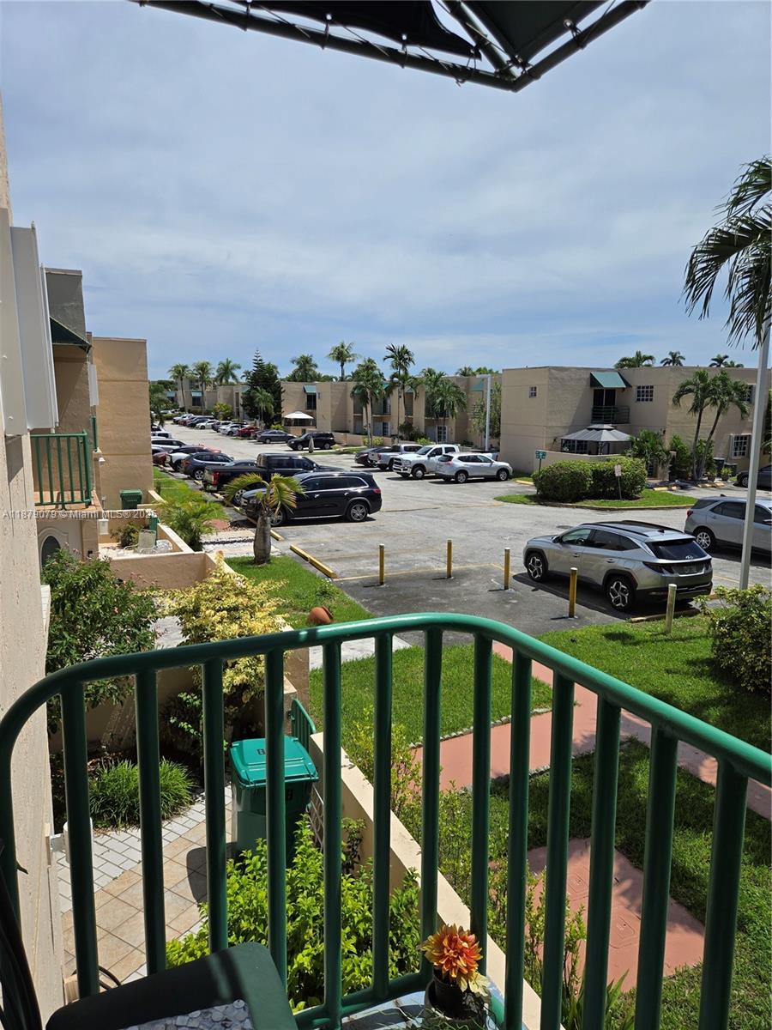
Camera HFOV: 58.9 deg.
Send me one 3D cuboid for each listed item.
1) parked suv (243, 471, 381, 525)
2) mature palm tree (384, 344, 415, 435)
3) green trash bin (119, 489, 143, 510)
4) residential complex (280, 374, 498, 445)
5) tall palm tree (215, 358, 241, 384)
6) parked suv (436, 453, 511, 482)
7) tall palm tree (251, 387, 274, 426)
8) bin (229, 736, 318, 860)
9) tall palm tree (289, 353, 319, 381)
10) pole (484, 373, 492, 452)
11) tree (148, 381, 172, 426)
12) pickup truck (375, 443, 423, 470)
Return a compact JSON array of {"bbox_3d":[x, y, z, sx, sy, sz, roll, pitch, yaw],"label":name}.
[{"bbox_3d":[-2.690,-0.693,26.159,5.100,1.820,1.950,-4,10,-21],"label":"parked suv"},{"bbox_3d":[1.498,-12.709,71.888,3.400,10.274,3.300,0,9,1],"label":"mature palm tree"},{"bbox_3d":[-8.662,-0.220,23.267,0.700,1.100,0.820,-4,10,-21],"label":"green trash bin"},{"bbox_3d":[2.351,-13.177,85.226,12.000,6.800,51.000,-6,11,-31],"label":"residential complex"},{"bbox_3d":[-31.809,-25.125,137.757,5.200,12.848,5.000,-2,10,-13],"label":"tall palm tree"},{"bbox_3d":[5.031,-2.811,38.798,4.660,1.690,1.840,-4,10,-25],"label":"parked suv"},{"bbox_3d":[-17.249,-14.768,95.885,3.200,6.314,3.100,-2,10,-10],"label":"tall palm tree"},{"bbox_3d":[-1.089,2.853,6.716,0.670,1.070,0.830,-4,10,-21],"label":"bin"},{"bbox_3d":[-13.953,-21.091,116.118,4.700,12.128,4.600,-1,10,-7],"label":"tall palm tree"},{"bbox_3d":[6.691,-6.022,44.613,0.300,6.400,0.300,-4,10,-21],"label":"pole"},{"bbox_3d":[-29.280,-13.831,88.950,3.600,6.690,3.500,-3,10,-18],"label":"tree"},{"bbox_3d":[1.779,-3.892,45.668,5.600,1.860,1.970,-3,10,-20],"label":"pickup truck"}]

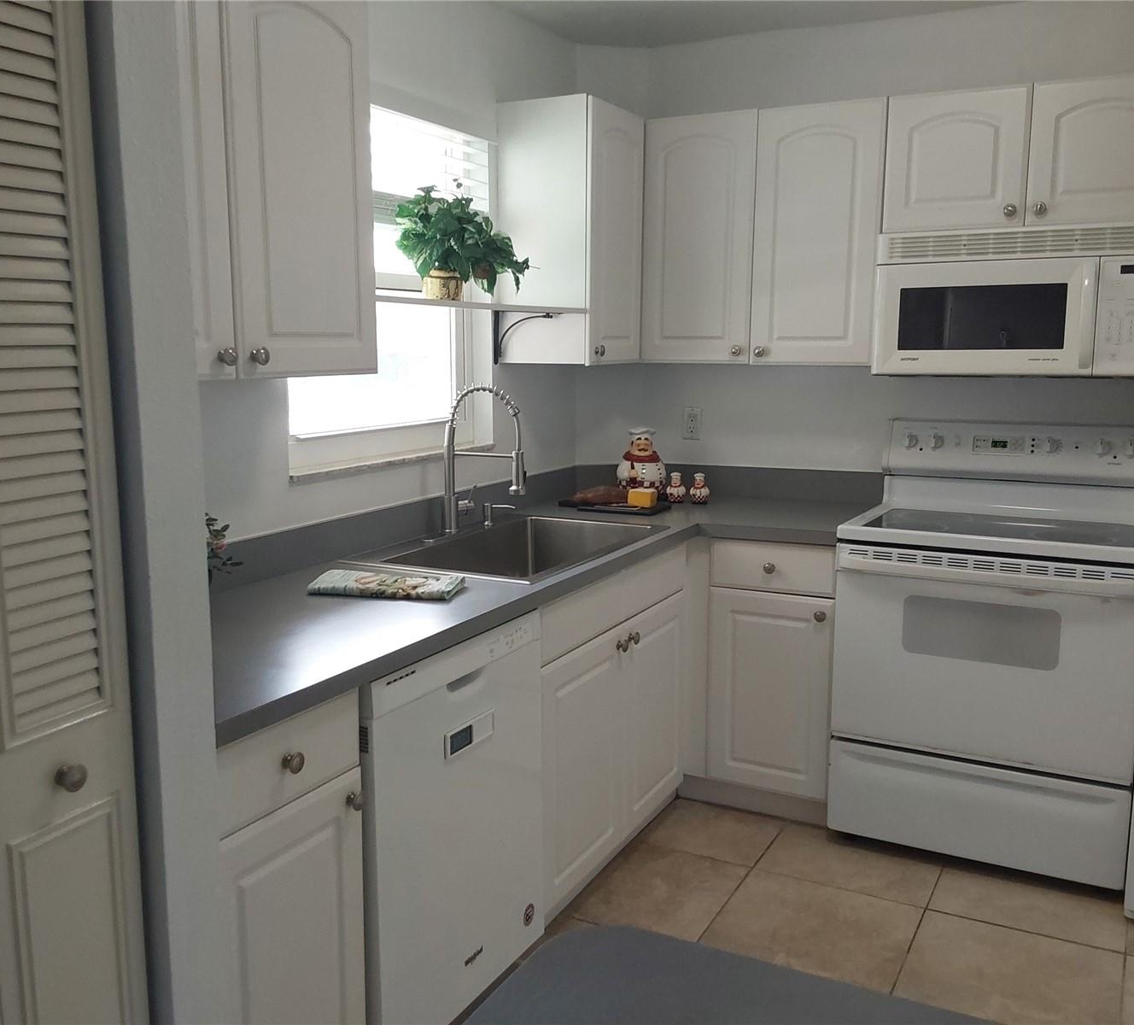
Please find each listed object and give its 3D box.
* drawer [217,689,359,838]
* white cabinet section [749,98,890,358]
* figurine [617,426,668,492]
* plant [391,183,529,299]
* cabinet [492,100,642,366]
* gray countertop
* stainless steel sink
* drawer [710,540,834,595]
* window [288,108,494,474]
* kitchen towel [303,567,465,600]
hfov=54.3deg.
[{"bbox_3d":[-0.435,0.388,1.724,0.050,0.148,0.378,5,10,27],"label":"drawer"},{"bbox_3d":[0.822,-0.849,3.458,0.388,0.764,0.320,5,10,28],"label":"white cabinet section"},{"bbox_3d":[0.254,-0.170,3.761,0.168,0.236,0.150,-1,9,-9],"label":"figurine"},{"bbox_3d":[-0.274,-0.689,2.867,0.285,0.295,0.320,5,10,27],"label":"plant"},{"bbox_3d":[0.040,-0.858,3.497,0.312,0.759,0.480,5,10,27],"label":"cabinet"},{"bbox_3d":[-0.013,0.135,2.747,1.040,0.039,2.610,5,10,27],"label":"gray countertop"},{"bbox_3d":[-0.125,0.190,2.919,0.520,0.220,0.815,5,10,27],"label":"stainless steel sink"},{"bbox_3d":[0.707,0.132,3.436,0.371,0.134,0.480,5,10,27],"label":"drawer"},{"bbox_3d":[-0.473,-0.599,2.976,0.110,0.920,0.950,5,10,27],"label":"window"},{"bbox_3d":[-0.390,0.158,2.402,0.306,0.023,0.148,2,9,10],"label":"kitchen towel"}]

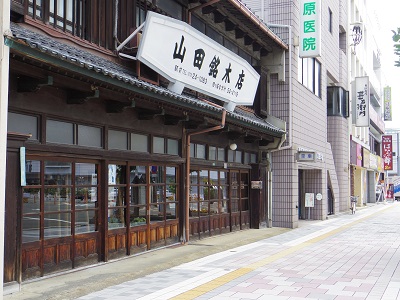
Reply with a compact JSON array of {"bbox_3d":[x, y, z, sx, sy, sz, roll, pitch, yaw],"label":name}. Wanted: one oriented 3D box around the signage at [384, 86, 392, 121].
[{"bbox_3d":[15.700,-3.856,46.300,0.580,2.800,0.200,-1,-4,23],"label":"signage"}]

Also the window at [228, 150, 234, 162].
[{"bbox_3d":[0.947,0.195,16.892,0.040,0.347,0.488,-1,-4,23],"label":"window"}]

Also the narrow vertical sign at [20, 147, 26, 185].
[{"bbox_3d":[-2.598,0.249,8.169,0.020,0.572,0.107,-1,-4,23],"label":"narrow vertical sign"}]

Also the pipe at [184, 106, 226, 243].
[{"bbox_3d":[0.162,0.654,13.518,1.060,3.280,0.120,-1,-4,23],"label":"pipe"}]

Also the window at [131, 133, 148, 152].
[{"bbox_3d":[-1.269,-0.132,11.740,0.040,0.369,0.728,-1,-4,23],"label":"window"}]

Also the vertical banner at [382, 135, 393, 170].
[{"bbox_3d":[15.675,0.225,46.300,0.760,2.930,0.200,-1,-4,23],"label":"vertical banner"}]

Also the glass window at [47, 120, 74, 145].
[{"bbox_3d":[-2.331,-0.284,9.271,0.040,0.382,0.734,-1,-4,23],"label":"glass window"}]

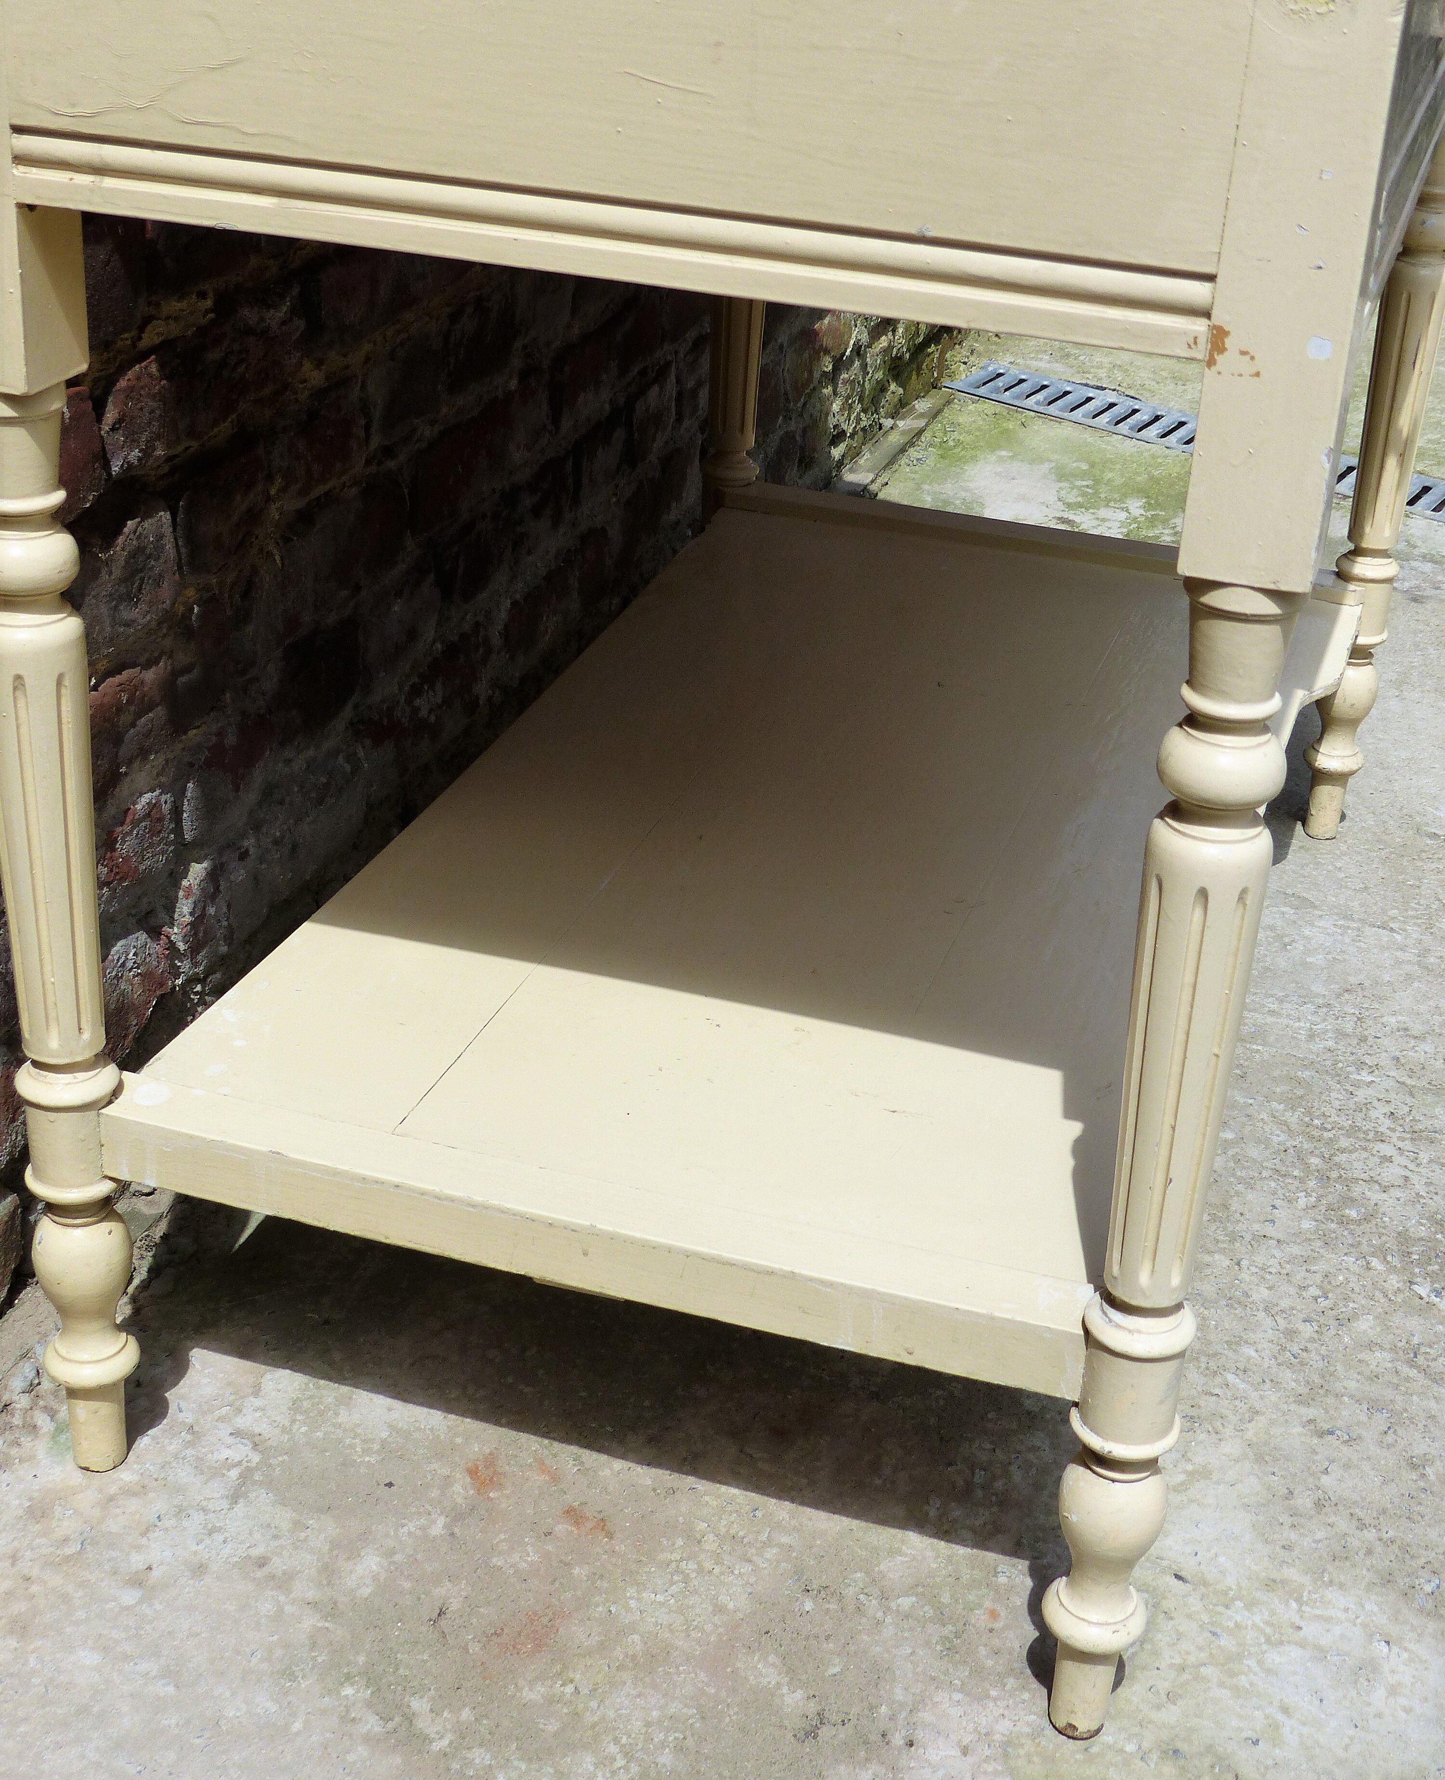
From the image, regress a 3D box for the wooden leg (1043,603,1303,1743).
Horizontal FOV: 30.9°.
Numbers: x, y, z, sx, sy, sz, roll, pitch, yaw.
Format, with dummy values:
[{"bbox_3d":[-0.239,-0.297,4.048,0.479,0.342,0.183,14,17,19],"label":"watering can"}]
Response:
[{"bbox_3d":[0.175,0.130,1.056,0.048,0.548,0.048,11,28,15],"label":"wooden leg"}]

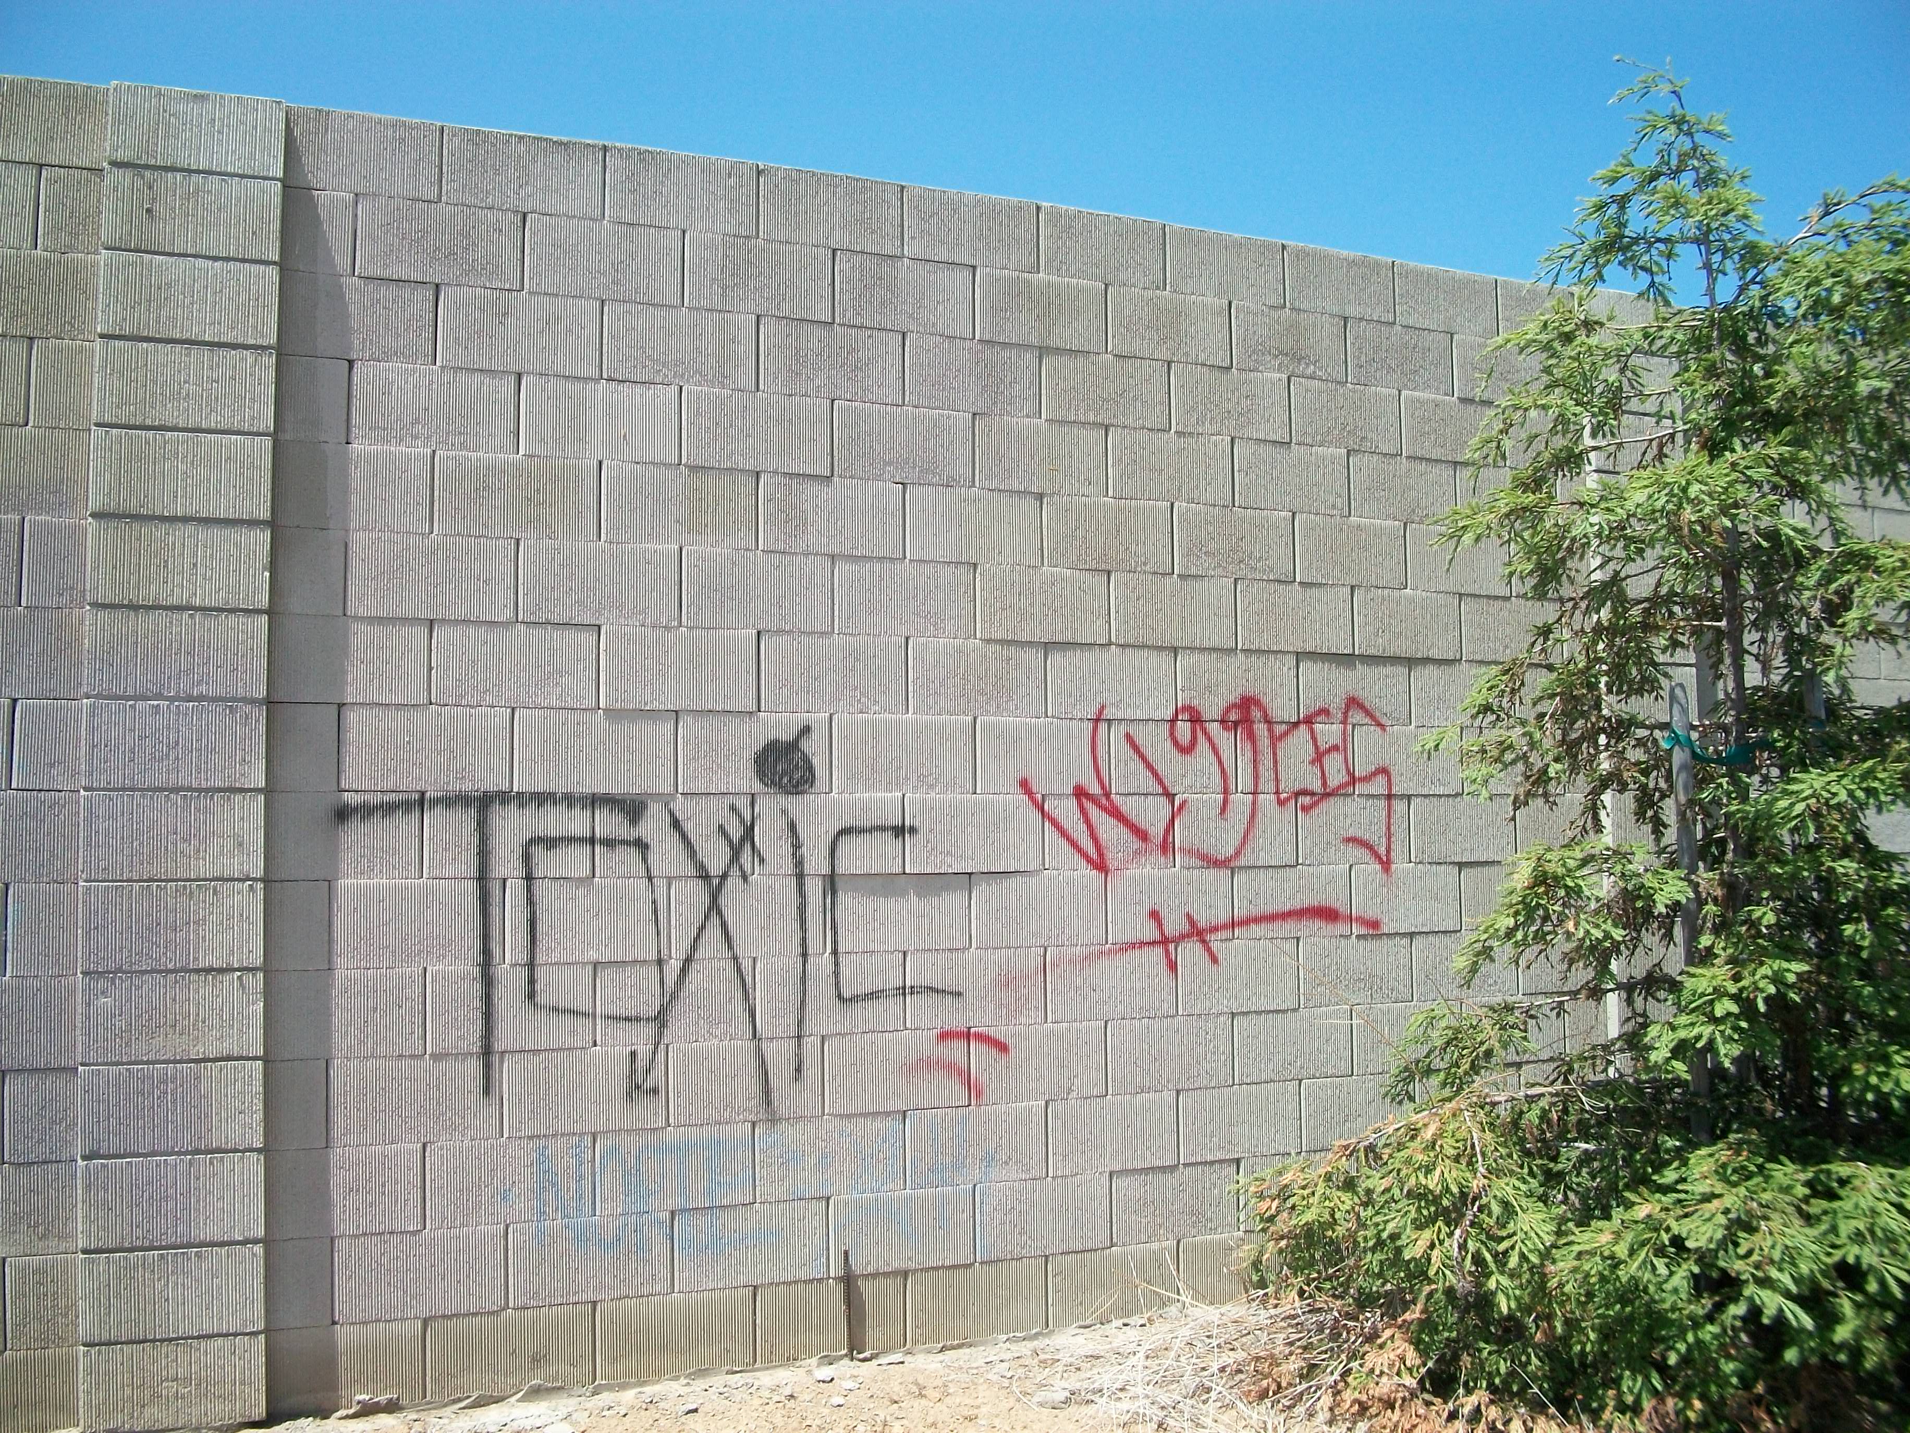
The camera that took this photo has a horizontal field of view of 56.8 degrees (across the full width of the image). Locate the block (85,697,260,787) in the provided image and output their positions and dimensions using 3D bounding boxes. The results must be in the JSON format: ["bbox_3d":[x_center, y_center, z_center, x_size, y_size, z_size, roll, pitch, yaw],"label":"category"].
[{"bbox_3d":[-1.815,0.073,4.121,0.388,0.196,0.220,1,-4,-23],"label":"block"}]

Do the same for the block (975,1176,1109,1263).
[{"bbox_3d":[0.199,1.344,4.783,0.398,0.200,0.175,1,-4,-22],"label":"block"}]

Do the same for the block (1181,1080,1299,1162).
[{"bbox_3d":[0.766,1.141,5.046,0.395,0.195,0.175,1,-3,-24],"label":"block"}]

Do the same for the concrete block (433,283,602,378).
[{"bbox_3d":[-1.097,-0.932,4.404,0.397,0.196,0.180,1,-4,-23],"label":"concrete block"}]

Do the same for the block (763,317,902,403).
[{"bbox_3d":[-0.349,-0.922,4.678,0.397,0.197,0.170,1,-4,-23],"label":"block"}]

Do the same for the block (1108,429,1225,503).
[{"bbox_3d":[0.574,-0.695,5.037,0.398,0.198,0.170,1,-4,-24],"label":"block"}]

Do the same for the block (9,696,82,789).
[{"bbox_3d":[-1.996,0.066,3.965,0.190,0.200,0.175,1,-4,-22],"label":"block"}]

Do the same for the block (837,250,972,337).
[{"bbox_3d":[-0.165,-1.117,4.769,0.397,0.197,0.170,1,-4,-23],"label":"block"}]

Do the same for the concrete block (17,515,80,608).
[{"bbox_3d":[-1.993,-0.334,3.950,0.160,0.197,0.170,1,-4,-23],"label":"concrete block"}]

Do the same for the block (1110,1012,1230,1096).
[{"bbox_3d":[0.561,0.934,4.955,0.397,0.197,0.170,1,-4,-23],"label":"block"}]

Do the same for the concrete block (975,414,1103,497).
[{"bbox_3d":[0.198,-0.709,4.912,0.398,0.200,0.175,1,-4,-22],"label":"concrete block"}]

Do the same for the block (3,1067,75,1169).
[{"bbox_3d":[-1.956,0.854,3.844,0.180,0.198,0.170,1,-4,-24],"label":"block"}]

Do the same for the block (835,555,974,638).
[{"bbox_3d":[-0.164,-0.312,4.734,0.400,0.197,0.170,1,-4,-23],"label":"block"}]

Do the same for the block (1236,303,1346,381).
[{"bbox_3d":[0.939,-1.091,5.241,0.395,0.195,0.175,1,-3,-24],"label":"block"}]

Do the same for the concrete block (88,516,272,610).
[{"bbox_3d":[-1.782,-0.339,4.075,0.395,0.197,0.190,1,-4,-23],"label":"concrete block"}]

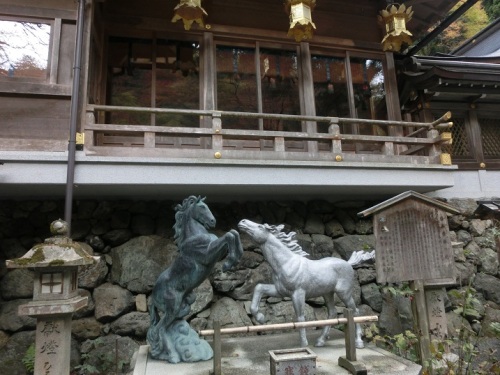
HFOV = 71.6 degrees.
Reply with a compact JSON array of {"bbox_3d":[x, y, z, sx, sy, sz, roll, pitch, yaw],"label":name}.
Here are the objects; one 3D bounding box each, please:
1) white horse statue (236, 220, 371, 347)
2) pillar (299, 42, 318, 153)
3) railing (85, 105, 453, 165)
[{"bbox_3d":[0.831,1.227,4.528,1.921,1.661,0.400,0,-11,-13],"label":"white horse statue"},{"bbox_3d":[1.111,-1.652,6.681,0.180,2.387,0.180,0,-11,-13],"label":"pillar"},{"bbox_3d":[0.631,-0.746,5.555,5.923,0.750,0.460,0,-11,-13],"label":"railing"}]

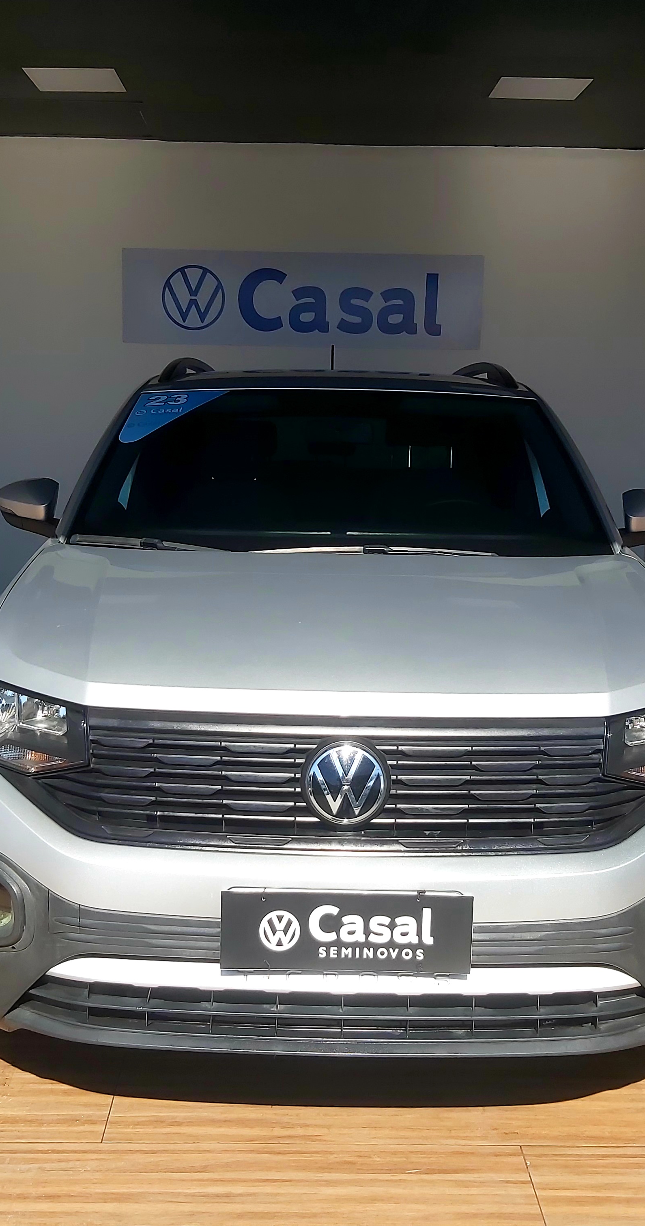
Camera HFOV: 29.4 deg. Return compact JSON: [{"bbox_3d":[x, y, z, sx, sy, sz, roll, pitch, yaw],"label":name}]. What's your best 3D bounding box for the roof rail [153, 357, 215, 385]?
[{"bbox_3d":[-0.466,-0.874,4.533,0.090,0.110,1.720,1,9,0],"label":"roof rail"}]

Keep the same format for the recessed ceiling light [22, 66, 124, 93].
[{"bbox_3d":[-1.094,-2.378,5.462,0.396,0.030,0.377,1,9,-1],"label":"recessed ceiling light"}]

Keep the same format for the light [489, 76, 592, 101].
[{"bbox_3d":[0.971,-2.351,5.485,0.396,0.030,0.377,1,9,-1],"label":"light"}]

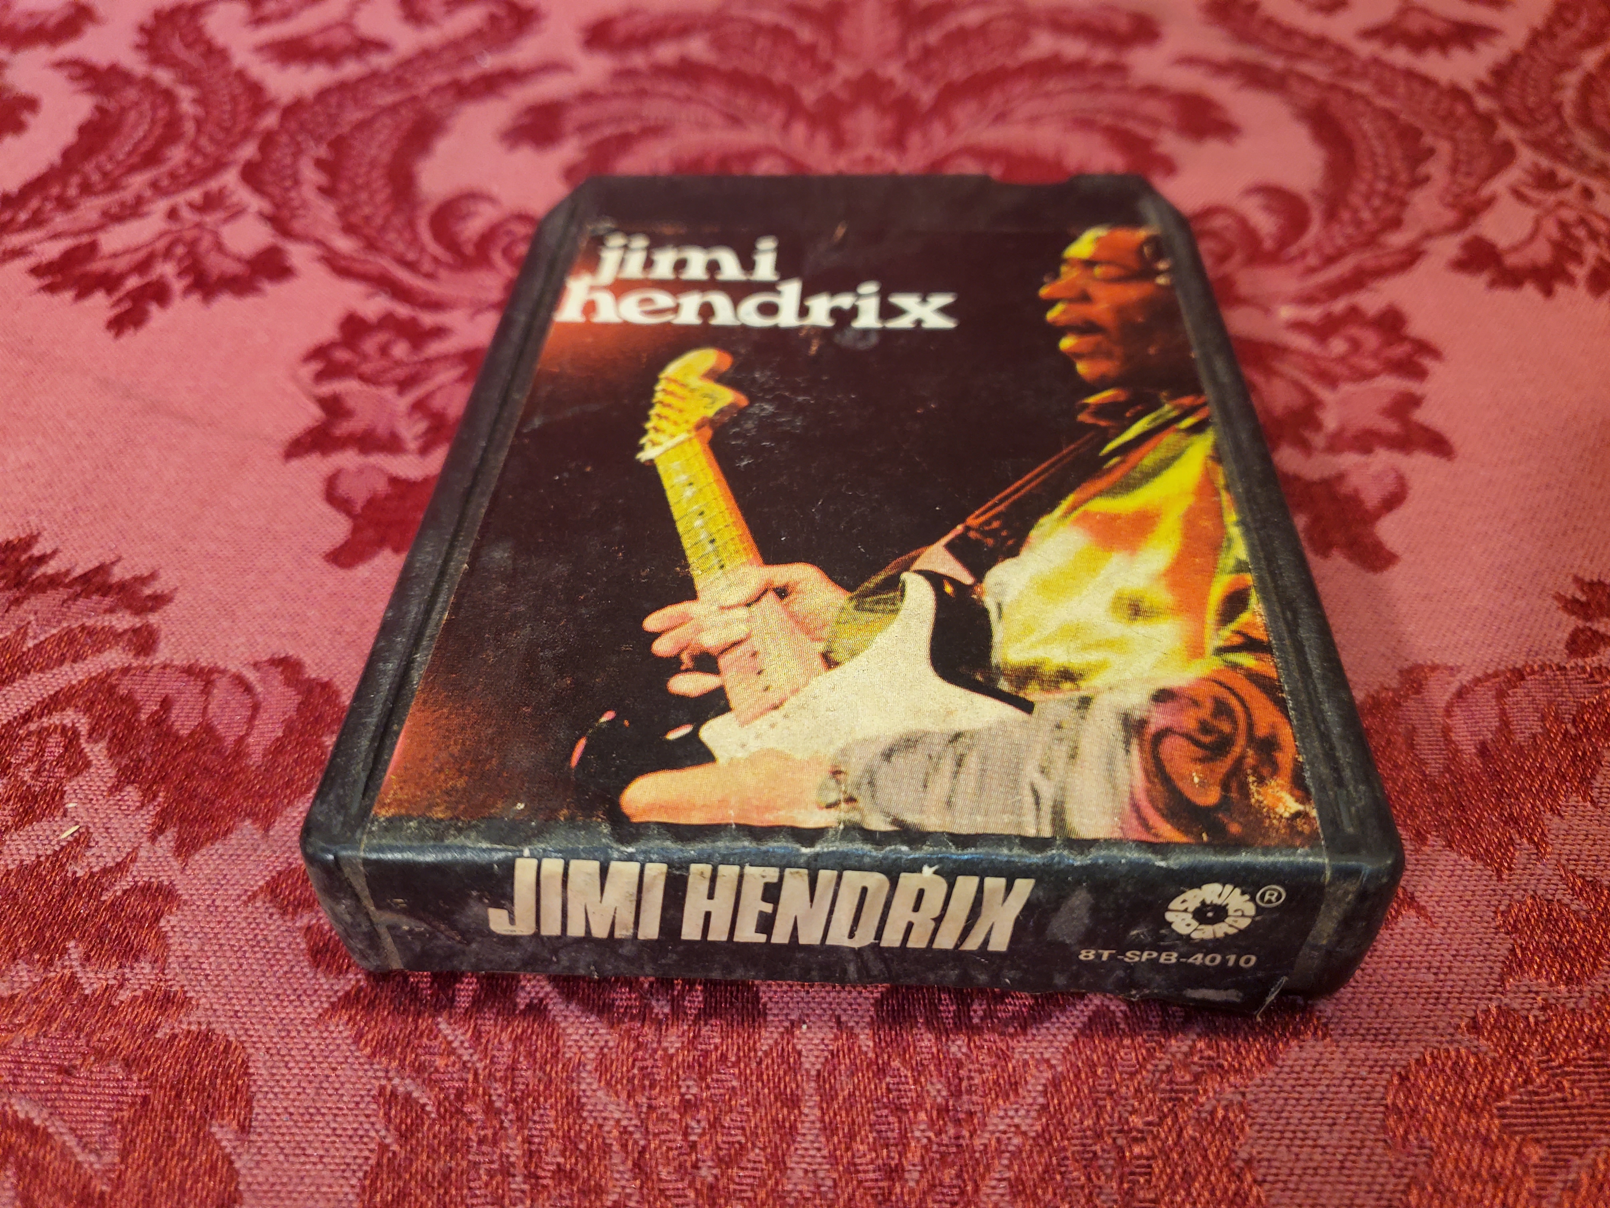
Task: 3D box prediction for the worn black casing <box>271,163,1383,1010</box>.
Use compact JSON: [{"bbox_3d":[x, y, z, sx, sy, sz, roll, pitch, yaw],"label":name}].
[{"bbox_3d":[0.006,-0.016,0.166,0.102,0.023,0.133,1,46,3],"label":"worn black casing"}]

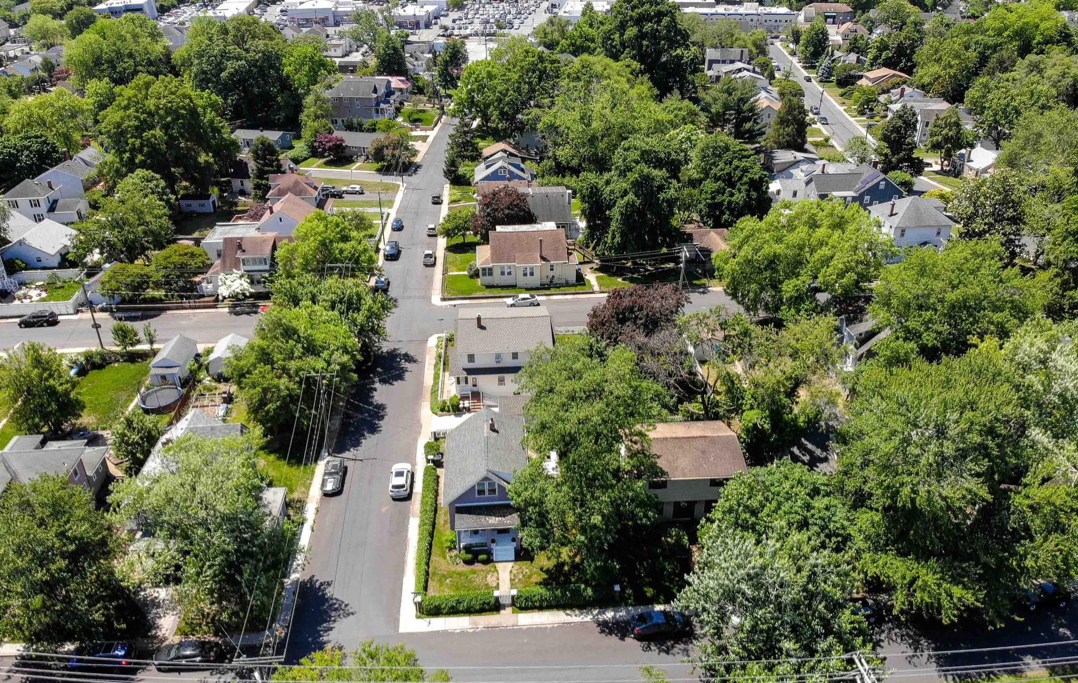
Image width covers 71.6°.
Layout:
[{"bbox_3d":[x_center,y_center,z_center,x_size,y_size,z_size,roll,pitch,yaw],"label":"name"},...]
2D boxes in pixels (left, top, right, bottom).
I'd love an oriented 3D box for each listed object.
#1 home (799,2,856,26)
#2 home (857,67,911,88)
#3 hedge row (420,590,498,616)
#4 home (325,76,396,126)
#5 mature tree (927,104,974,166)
[{"bbox_3d":[151.500,-173.239,393.609,26.000,9.200,14.000,2,29,3],"label":"home"},{"bbox_3d":[105.000,-78.094,226.837,14.000,6.800,9.600,3,29,5],"label":"home"},{"bbox_3d":[-6.492,21.325,60.998,6.400,1.400,1.050,-2,29,-4],"label":"hedge row"},{"bbox_3d":[-47.010,-65.001,203.216,17.375,11.800,10.000,1,29,3],"label":"home"},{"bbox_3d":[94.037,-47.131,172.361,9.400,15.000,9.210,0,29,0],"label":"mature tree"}]

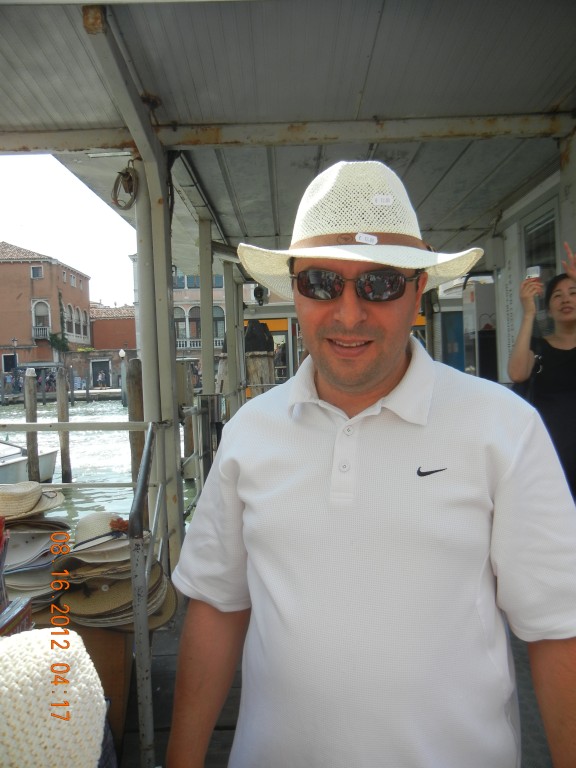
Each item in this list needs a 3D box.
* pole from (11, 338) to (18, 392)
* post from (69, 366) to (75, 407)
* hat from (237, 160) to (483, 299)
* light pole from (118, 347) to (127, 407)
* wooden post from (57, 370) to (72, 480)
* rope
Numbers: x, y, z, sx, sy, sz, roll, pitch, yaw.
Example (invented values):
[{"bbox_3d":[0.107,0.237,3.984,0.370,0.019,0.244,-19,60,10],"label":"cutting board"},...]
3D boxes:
[{"bbox_3d":[-23.422,-1.584,57.000,0.500,4.600,0.500,-1,1,0],"label":"pole"},{"bbox_3d":[-14.893,0.173,46.000,0.250,2.800,0.250,-1,1,0],"label":"post"},{"bbox_3d":[0.097,-0.212,0.900,0.330,0.160,0.360,1,0,7],"label":"hat"},{"bbox_3d":[-11.189,-0.440,45.000,0.420,3.900,0.420,-1,1,0],"label":"light pole"},{"bbox_3d":[-4.758,0.885,14.200,0.240,2.500,0.240,-2,1,0],"label":"wooden post"},{"bbox_3d":[-0.872,-1.059,3.550,0.145,0.265,0.090,-1,1,-11],"label":"rope"}]

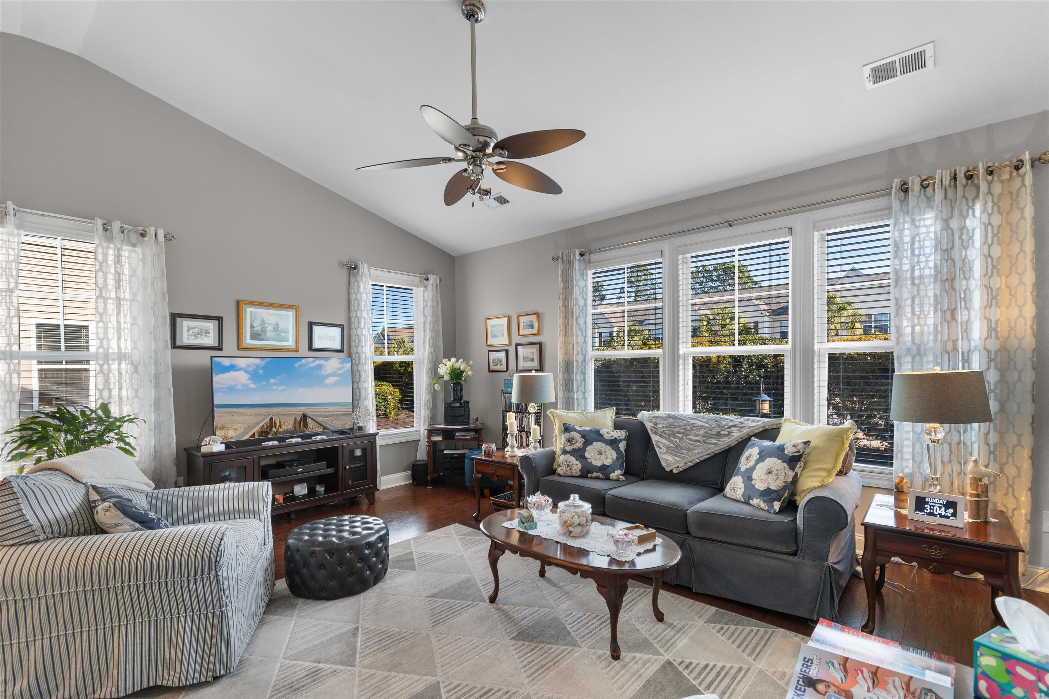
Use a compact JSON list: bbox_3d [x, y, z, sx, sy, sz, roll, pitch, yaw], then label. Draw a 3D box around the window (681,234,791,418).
[{"bbox_3d":[1.781,-0.026,3.761,0.894,1.802,0.100,-2,-3,41],"label":"window"}]

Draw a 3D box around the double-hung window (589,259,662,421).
[{"bbox_3d":[0.975,0.030,4.434,0.861,1.771,0.120,-2,-3,38],"label":"double-hung window"}]

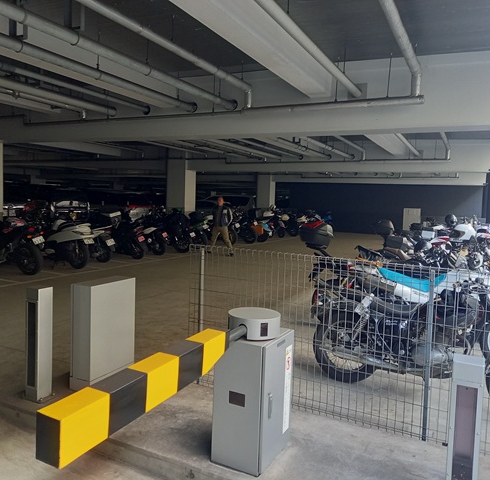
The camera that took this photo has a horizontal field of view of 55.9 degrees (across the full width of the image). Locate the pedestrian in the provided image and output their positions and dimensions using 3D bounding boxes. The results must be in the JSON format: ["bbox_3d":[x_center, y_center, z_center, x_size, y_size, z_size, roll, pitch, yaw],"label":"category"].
[{"bbox_3d":[-0.708,-0.401,13.118,0.580,1.660,0.500,-1,6,-35],"label":"pedestrian"}]

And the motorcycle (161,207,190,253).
[{"bbox_3d":[-2.194,-0.268,13.813,0.740,1.180,2.050,-3,7,-44],"label":"motorcycle"}]

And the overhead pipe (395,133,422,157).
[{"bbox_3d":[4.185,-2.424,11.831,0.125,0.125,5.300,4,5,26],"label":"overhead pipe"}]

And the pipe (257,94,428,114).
[{"bbox_3d":[1.191,-1.847,6.363,2.420,0.105,0.105,4,5,26],"label":"pipe"}]

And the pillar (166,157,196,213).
[{"bbox_3d":[-2.591,-1.749,18.731,0.861,3.277,0.787,4,5,26],"label":"pillar"}]

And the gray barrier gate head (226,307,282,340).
[{"bbox_3d":[0.054,0.466,2.595,0.295,0.115,0.295,2,5,0],"label":"gray barrier gate head"}]

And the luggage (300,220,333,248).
[{"bbox_3d":[0.809,-0.051,5.227,0.340,0.310,0.400,10,8,5],"label":"luggage"}]

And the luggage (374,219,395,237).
[{"bbox_3d":[2.294,-0.201,7.600,0.330,0.270,0.250,4,5,26],"label":"luggage"}]

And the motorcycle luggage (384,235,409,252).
[{"bbox_3d":[2.360,0.055,7.200,0.370,0.280,0.400,4,5,26],"label":"motorcycle luggage"}]

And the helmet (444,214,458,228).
[{"bbox_3d":[4.580,-0.417,10.300,0.310,0.260,0.250,6,6,41],"label":"helmet"}]

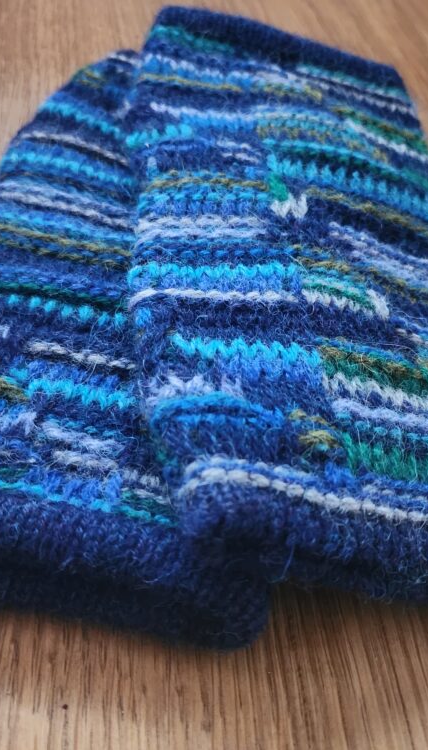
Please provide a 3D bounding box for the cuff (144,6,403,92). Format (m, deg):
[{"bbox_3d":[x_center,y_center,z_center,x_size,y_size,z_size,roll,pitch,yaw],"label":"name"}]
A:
[{"bbox_3d":[0.024,-0.110,0.241,0.087,0.021,0.021,7,50,6],"label":"cuff"}]

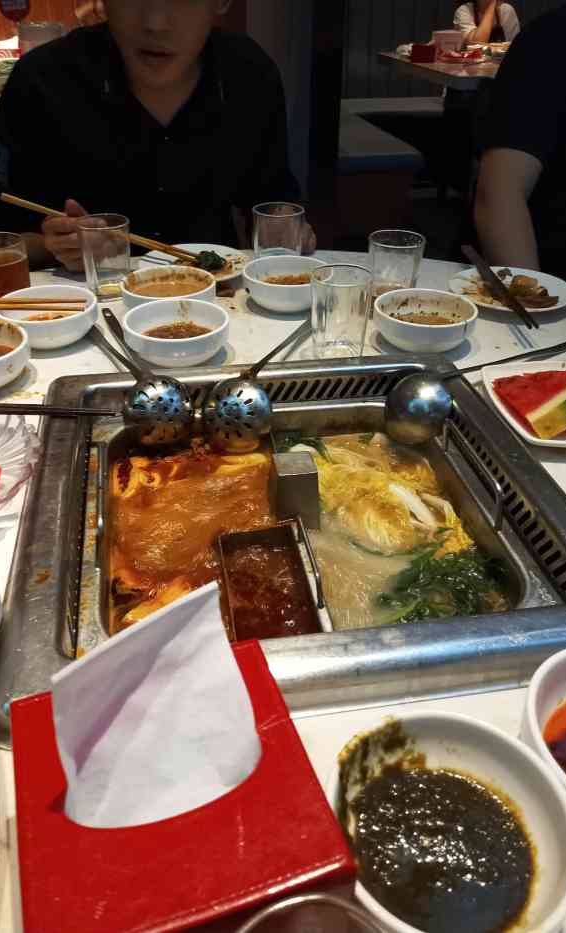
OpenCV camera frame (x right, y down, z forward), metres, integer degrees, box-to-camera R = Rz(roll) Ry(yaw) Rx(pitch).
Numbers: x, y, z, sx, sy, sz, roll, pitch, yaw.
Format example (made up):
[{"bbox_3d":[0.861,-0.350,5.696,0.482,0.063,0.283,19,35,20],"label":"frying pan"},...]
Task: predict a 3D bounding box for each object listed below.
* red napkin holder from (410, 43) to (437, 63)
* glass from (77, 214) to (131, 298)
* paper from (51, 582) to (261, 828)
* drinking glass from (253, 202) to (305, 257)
[{"bbox_3d":[0.648,-1.963,3.200,0.122,0.074,0.122,-9,37,-14],"label":"red napkin holder"},{"bbox_3d":[-0.240,-0.290,0.929,0.071,0.091,0.071,1,36,0],"label":"glass"},{"bbox_3d":[-0.053,0.098,0.278,0.086,0.090,0.041,-9,37,-14],"label":"paper"},{"bbox_3d":[-0.006,-0.329,0.989,0.071,0.091,0.071,1,36,0],"label":"drinking glass"}]

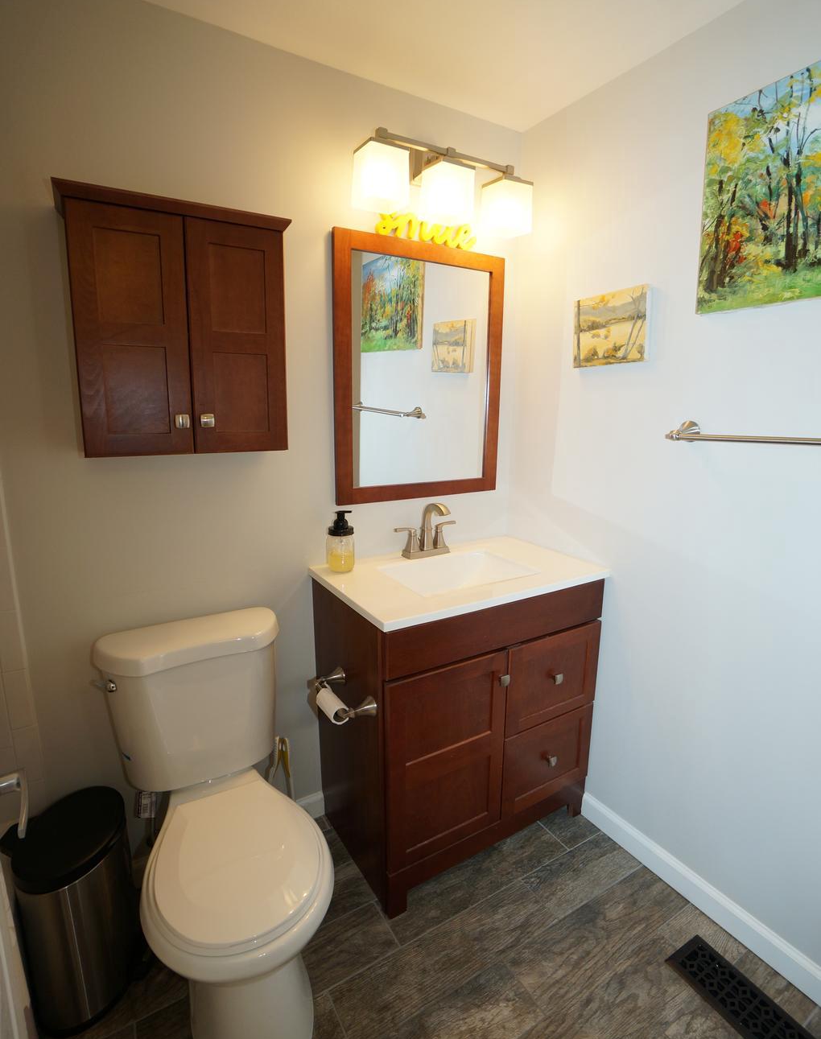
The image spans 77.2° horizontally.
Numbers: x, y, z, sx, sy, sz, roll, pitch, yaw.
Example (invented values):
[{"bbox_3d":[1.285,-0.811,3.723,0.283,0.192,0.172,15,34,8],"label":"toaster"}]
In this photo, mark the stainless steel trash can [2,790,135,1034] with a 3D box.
[{"bbox_3d":[-0.761,0.881,1.176,0.260,0.430,0.280,-2,12,-11],"label":"stainless steel trash can"}]

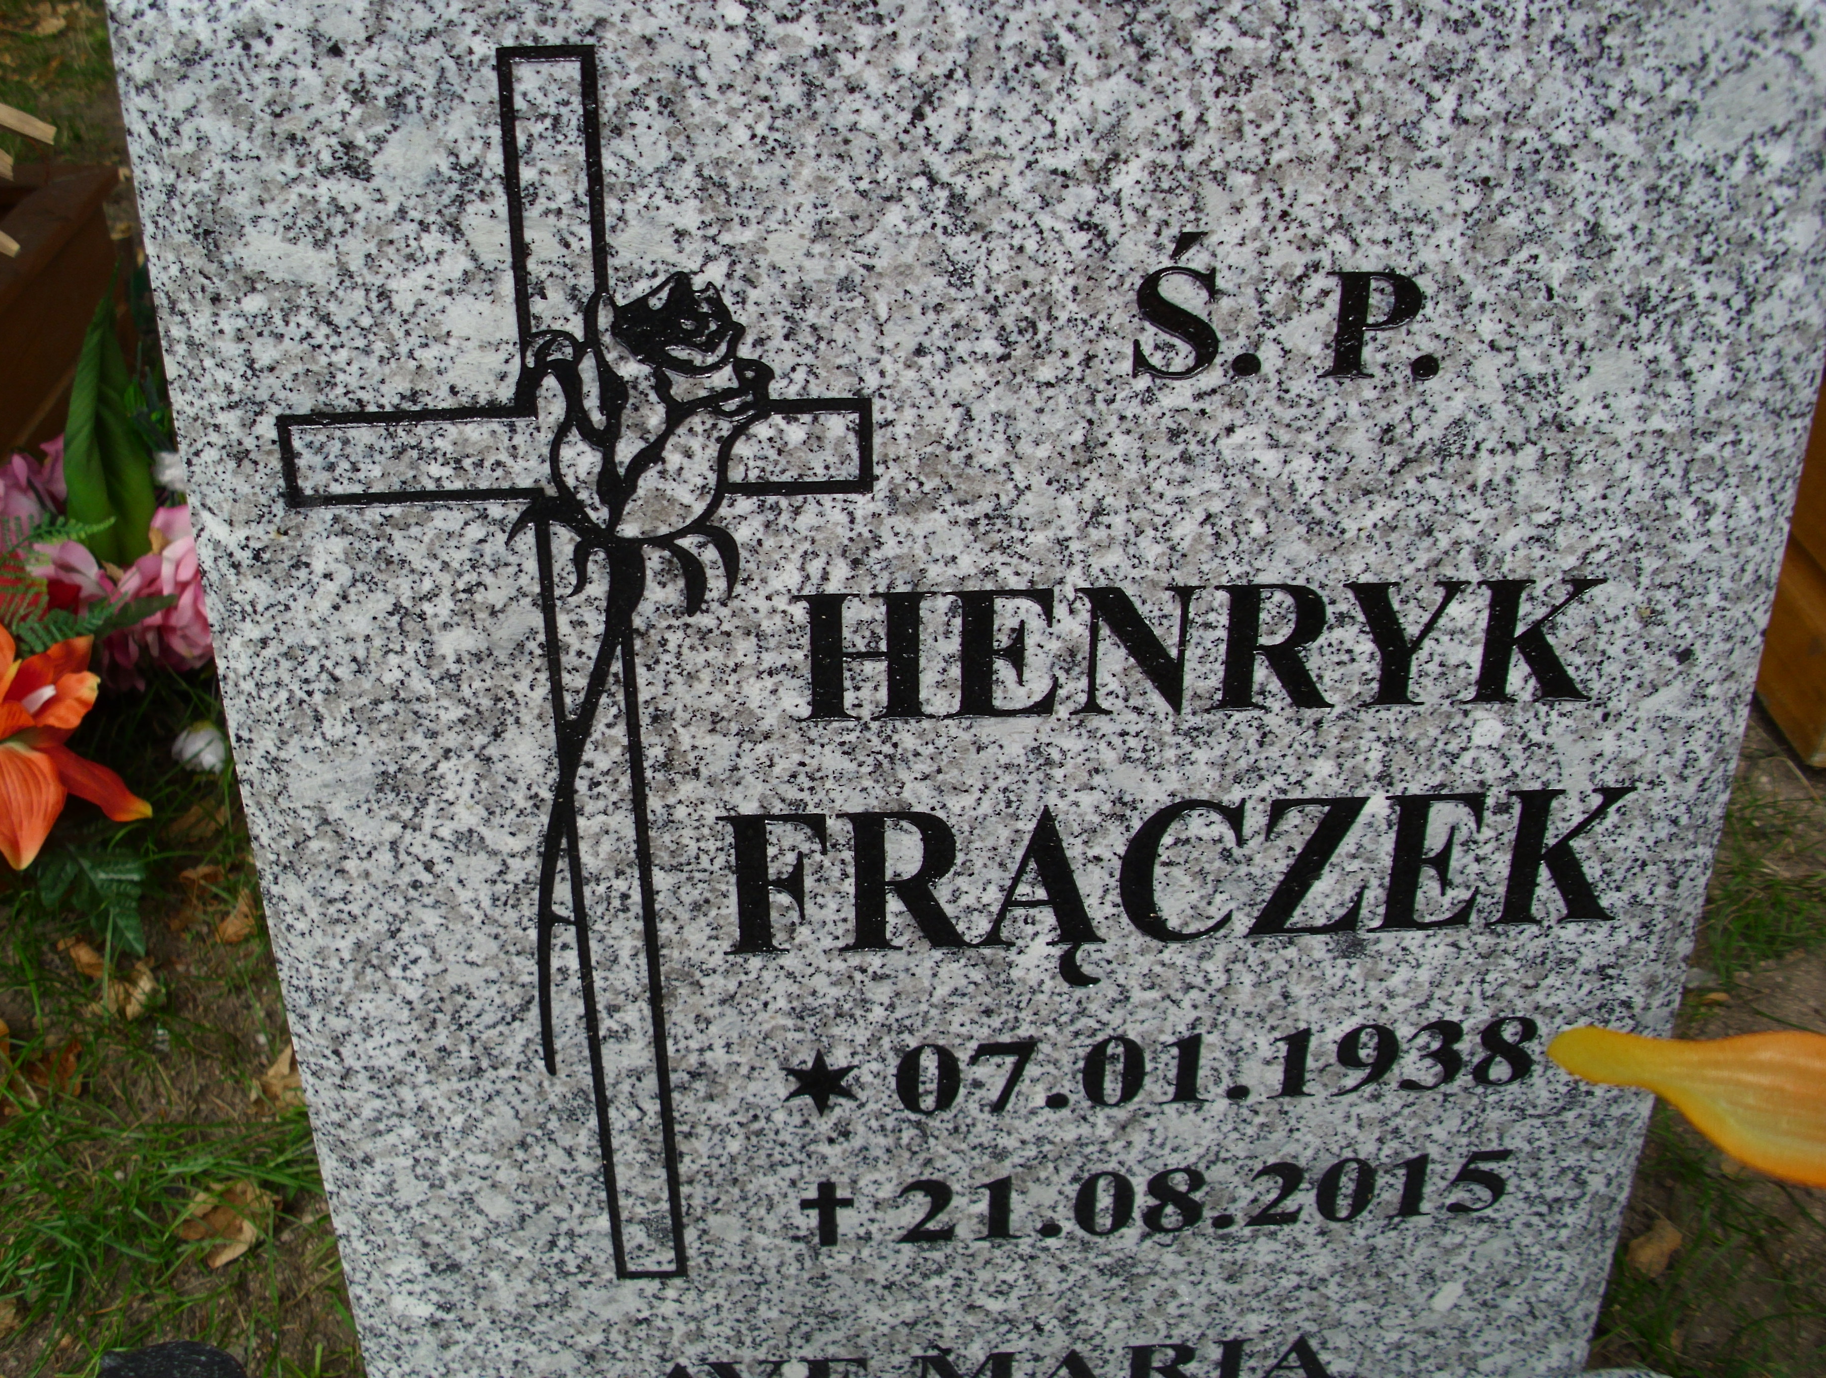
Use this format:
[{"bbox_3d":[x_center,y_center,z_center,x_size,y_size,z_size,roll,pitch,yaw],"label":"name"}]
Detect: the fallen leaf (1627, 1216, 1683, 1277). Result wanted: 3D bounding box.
[{"bbox_3d":[0.407,0.307,1.021,0.042,0.013,0.026,-21,36,-34],"label":"fallen leaf"}]

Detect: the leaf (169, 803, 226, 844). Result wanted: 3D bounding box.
[{"bbox_3d":[-0.525,0.097,1.374,0.032,0.014,0.042,0,29,-1],"label":"leaf"}]

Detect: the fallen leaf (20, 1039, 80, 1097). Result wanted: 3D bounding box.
[{"bbox_3d":[-0.521,0.234,1.124,0.033,0.017,0.044,-14,32,-25],"label":"fallen leaf"}]

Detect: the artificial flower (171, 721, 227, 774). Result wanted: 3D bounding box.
[{"bbox_3d":[-0.533,0.045,1.389,0.042,0.038,0.042,1,29,0],"label":"artificial flower"}]

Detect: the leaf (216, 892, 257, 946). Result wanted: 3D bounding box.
[{"bbox_3d":[-0.457,0.156,1.271,0.028,0.014,0.046,4,29,6],"label":"leaf"}]

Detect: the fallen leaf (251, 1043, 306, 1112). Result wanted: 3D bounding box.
[{"bbox_3d":[-0.377,0.234,1.127,0.039,0.018,0.040,5,29,7],"label":"fallen leaf"}]

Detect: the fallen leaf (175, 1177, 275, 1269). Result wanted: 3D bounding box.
[{"bbox_3d":[-0.377,0.291,1.023,0.050,0.020,0.046,18,33,27],"label":"fallen leaf"}]

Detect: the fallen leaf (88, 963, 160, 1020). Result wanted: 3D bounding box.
[{"bbox_3d":[-0.503,0.193,1.198,0.032,0.018,0.047,6,29,10],"label":"fallen leaf"}]

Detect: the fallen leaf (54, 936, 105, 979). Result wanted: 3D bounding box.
[{"bbox_3d":[-0.547,0.178,1.228,0.052,0.014,0.021,18,34,29],"label":"fallen leaf"}]

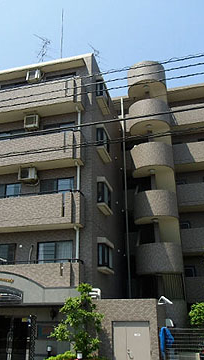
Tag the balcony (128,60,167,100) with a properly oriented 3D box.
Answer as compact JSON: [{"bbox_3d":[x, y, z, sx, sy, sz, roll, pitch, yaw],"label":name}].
[{"bbox_3d":[2.869,-6.510,21.582,2.450,1.430,1.750,-6,-21,13],"label":"balcony"}]

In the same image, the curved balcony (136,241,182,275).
[{"bbox_3d":[2.962,4.210,17.544,2.460,1.500,1.750,-6,-21,13],"label":"curved balcony"}]

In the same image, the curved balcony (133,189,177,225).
[{"bbox_3d":[2.959,1.522,18.551,2.450,1.460,1.750,-6,-21,13],"label":"curved balcony"}]

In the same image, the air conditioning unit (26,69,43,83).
[{"bbox_3d":[-3.426,-5.290,17.059,0.730,0.570,0.310,-6,-21,13],"label":"air conditioning unit"}]

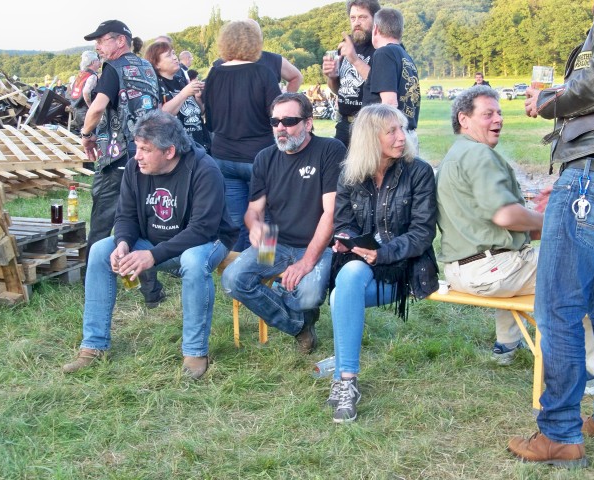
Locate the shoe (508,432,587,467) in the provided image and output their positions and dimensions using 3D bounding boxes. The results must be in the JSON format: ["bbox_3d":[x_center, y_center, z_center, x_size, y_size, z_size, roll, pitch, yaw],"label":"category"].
[{"bbox_3d":[0.936,0.770,3.440,0.300,0.120,0.110,3,10,19],"label":"shoe"}]

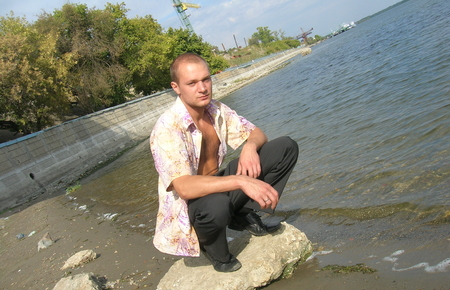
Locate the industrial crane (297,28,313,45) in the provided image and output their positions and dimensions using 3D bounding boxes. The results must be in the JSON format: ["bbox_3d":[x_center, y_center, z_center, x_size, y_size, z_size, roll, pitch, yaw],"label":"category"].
[{"bbox_3d":[55.943,-76.063,310.000,13.000,12.500,7.000,-24,7,0],"label":"industrial crane"}]

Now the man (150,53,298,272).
[{"bbox_3d":[-0.055,0.072,1.991,0.620,0.960,0.680,-30,9,-40],"label":"man"}]

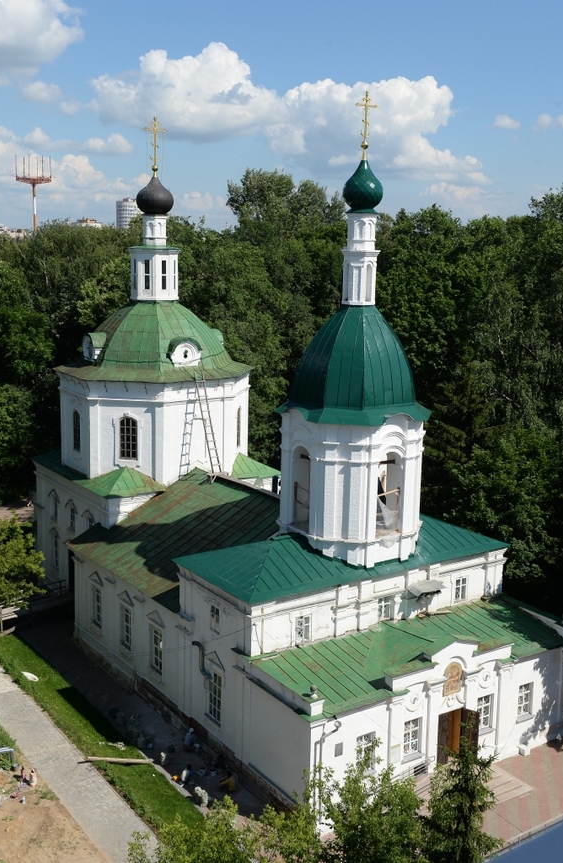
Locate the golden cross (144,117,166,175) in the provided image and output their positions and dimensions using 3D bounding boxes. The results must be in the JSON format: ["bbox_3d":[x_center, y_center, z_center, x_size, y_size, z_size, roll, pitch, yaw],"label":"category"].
[{"bbox_3d":[-7.621,-17.164,60.636,1.485,3.308,0.400,-6,13,-34],"label":"golden cross"}]

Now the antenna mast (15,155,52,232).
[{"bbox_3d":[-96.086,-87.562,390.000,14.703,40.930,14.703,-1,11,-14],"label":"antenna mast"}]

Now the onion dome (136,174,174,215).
[{"bbox_3d":[-7.684,-14.346,61.173,2.295,2.317,2.295,1,10,0],"label":"onion dome"}]

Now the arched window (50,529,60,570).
[{"bbox_3d":[-14.390,7.459,64.052,0.300,2.566,1.332,-6,13,-34],"label":"arched window"}]

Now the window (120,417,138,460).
[{"bbox_3d":[-8.858,0.396,58.614,1.105,2.566,0.320,3,11,11],"label":"window"}]

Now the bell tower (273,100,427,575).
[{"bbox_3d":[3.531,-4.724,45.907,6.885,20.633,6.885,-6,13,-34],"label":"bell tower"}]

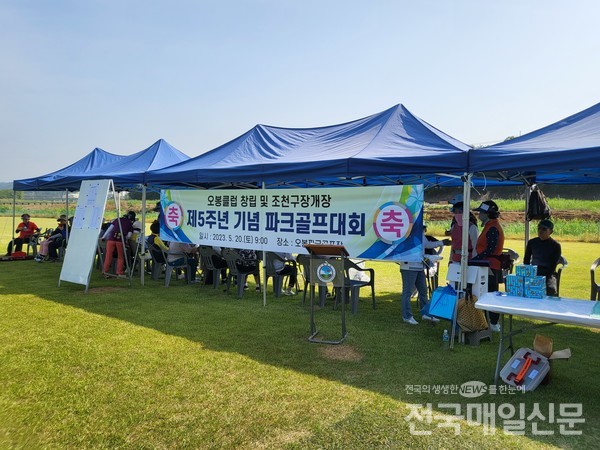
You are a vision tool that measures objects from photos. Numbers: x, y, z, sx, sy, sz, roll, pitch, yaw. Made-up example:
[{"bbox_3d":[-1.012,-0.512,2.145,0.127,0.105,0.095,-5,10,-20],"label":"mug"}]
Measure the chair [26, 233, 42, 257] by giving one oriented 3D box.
[{"bbox_3d":[-8.067,0.565,13.388,0.570,0.800,0.560,2,2,40],"label":"chair"}]

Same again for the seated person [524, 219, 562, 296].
[{"bbox_3d":[3.616,0.631,6.711,0.580,1.380,0.850,2,3,32],"label":"seated person"}]

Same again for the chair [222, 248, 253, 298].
[{"bbox_3d":[-0.957,0.794,7.635,0.570,0.800,0.570,2,3,37],"label":"chair"}]

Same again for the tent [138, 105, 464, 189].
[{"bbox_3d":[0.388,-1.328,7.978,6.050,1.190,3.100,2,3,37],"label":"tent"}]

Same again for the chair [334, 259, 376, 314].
[{"bbox_3d":[0.802,0.877,6.828,0.570,0.800,0.560,2,2,45],"label":"chair"}]

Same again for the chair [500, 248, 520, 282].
[{"bbox_3d":[3.734,0.871,8.288,0.570,0.800,0.560,1,2,22],"label":"chair"}]

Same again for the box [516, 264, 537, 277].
[{"bbox_3d":[2.225,0.451,4.439,0.165,0.104,0.155,2,3,36],"label":"box"}]

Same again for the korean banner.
[{"bbox_3d":[-0.551,-0.103,6.812,5.000,0.900,0.050,2,3,36],"label":"korean banner"}]

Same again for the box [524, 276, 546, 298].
[{"bbox_3d":[2.297,0.604,4.395,0.160,0.190,0.155,2,3,36],"label":"box"}]

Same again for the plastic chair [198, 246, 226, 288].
[{"bbox_3d":[-1.566,0.790,8.720,0.560,0.800,0.570,-1,2,-40],"label":"plastic chair"}]

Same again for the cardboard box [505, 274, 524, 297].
[{"bbox_3d":[2.161,0.596,4.489,0.155,0.195,0.155,2,3,36],"label":"cardboard box"}]

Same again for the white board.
[{"bbox_3d":[-3.891,0.166,8.143,0.900,2.020,0.080,2,-11,35],"label":"white board"}]

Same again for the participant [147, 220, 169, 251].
[{"bbox_3d":[-3.006,0.511,9.726,0.500,1.220,0.780,2,3,35],"label":"participant"}]

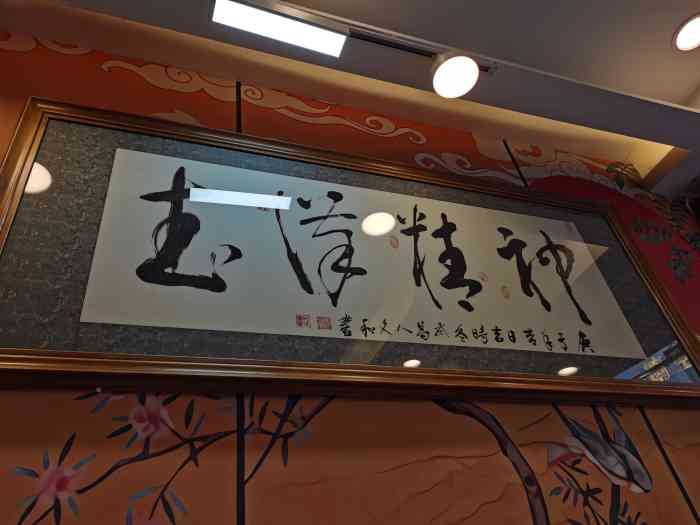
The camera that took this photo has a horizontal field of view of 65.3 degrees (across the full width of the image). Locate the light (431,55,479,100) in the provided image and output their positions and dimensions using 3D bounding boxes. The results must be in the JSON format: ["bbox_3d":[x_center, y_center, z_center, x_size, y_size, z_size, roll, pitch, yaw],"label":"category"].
[{"bbox_3d":[0.283,-0.554,1.542,0.125,0.118,0.125,6,-43,-19],"label":"light"}]

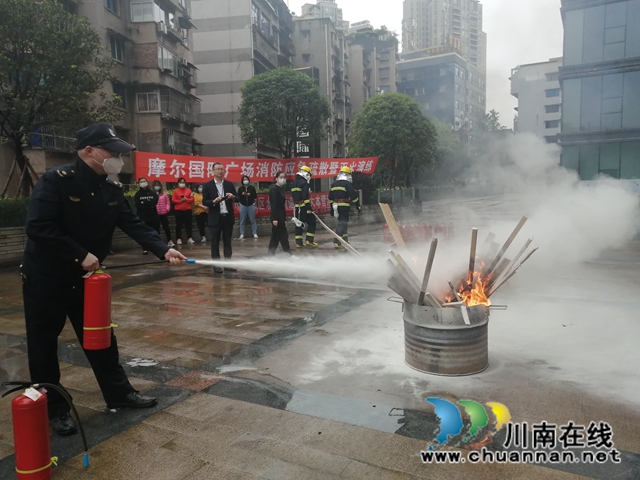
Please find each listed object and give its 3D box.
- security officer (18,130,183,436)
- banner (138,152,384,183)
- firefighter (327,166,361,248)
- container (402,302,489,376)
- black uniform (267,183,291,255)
[{"bbox_3d":[-1.228,0.186,2.782,0.760,1.710,0.620,1,7,27],"label":"security officer"},{"bbox_3d":[-1.058,-2.303,15.100,0.150,0.750,10.050,3,8,40],"label":"banner"},{"bbox_3d":[0.512,-0.721,10.250,0.640,1.720,0.480,2,7,30],"label":"firefighter"},{"bbox_3d":[0.913,0.653,3.494,0.595,0.467,0.595,-2,6,0],"label":"container"},{"bbox_3d":[-0.806,-0.421,9.450,0.430,1.370,0.450,1,7,25],"label":"black uniform"}]

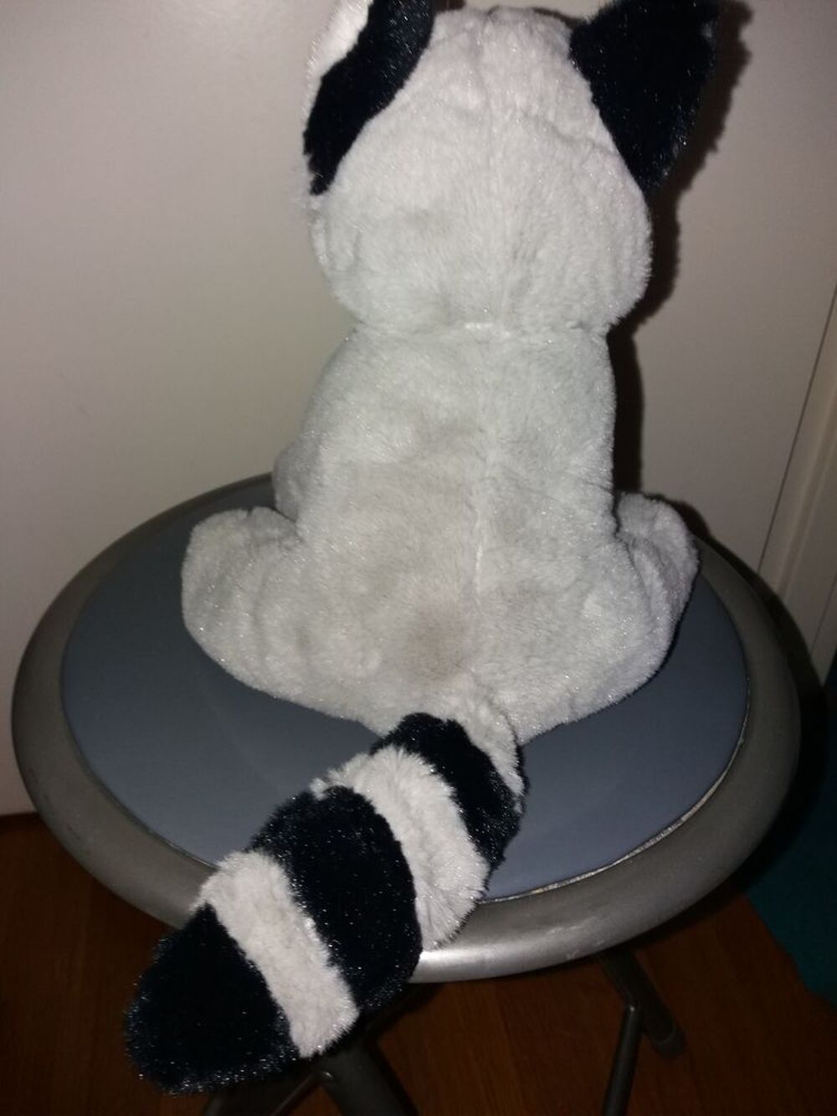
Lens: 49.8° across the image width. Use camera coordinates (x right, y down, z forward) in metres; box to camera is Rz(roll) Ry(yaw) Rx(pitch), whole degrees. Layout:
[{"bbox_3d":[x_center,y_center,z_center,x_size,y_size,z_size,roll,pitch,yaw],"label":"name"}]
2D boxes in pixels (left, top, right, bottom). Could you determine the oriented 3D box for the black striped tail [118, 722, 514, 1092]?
[{"bbox_3d":[-0.021,0.094,0.259,0.058,0.056,0.124,26,44,34],"label":"black striped tail"}]

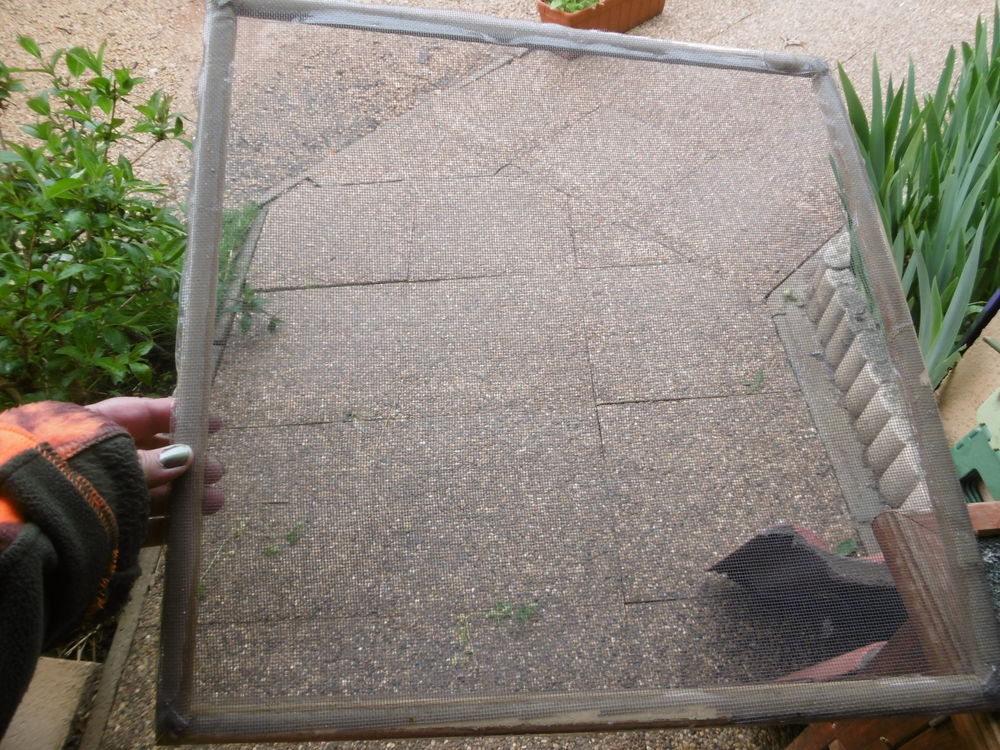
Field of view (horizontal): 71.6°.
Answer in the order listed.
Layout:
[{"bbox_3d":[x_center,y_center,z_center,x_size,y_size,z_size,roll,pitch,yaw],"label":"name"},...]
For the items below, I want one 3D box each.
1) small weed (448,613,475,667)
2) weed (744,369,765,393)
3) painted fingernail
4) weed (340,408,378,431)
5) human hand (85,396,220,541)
[{"bbox_3d":[-0.074,0.511,1.340,0.052,0.055,0.085,-6,51,0],"label":"small weed"},{"bbox_3d":[0.622,0.015,1.693,0.048,0.040,0.047,-6,51,0],"label":"weed"},{"bbox_3d":[-0.159,0.040,0.340,0.015,0.004,0.013,-11,65,3],"label":"painted fingernail"},{"bbox_3d":[-0.348,0.107,1.707,0.095,0.035,0.050,-6,51,0],"label":"weed"},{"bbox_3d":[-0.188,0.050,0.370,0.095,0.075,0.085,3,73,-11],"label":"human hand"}]

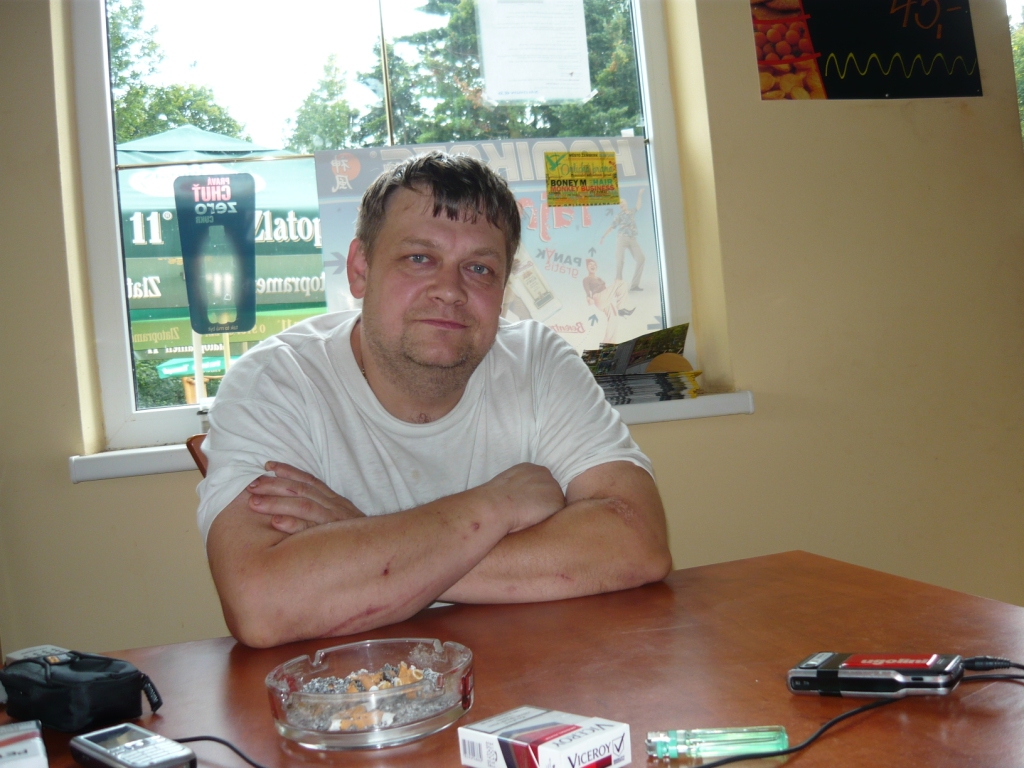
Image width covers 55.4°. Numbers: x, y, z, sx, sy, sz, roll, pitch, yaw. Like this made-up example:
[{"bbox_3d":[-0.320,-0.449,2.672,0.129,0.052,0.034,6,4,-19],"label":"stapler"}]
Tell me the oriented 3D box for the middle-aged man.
[{"bbox_3d":[-0.091,0.379,1.240,0.534,1.262,0.599,-4,-2,-14],"label":"middle-aged man"}]

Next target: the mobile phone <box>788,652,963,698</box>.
[{"bbox_3d":[0.255,0.204,0.686,0.109,0.018,0.047,-5,-2,22],"label":"mobile phone"}]

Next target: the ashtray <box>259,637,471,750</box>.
[{"bbox_3d":[-0.101,0.225,0.713,0.149,0.040,0.149,-5,-2,0],"label":"ashtray"}]

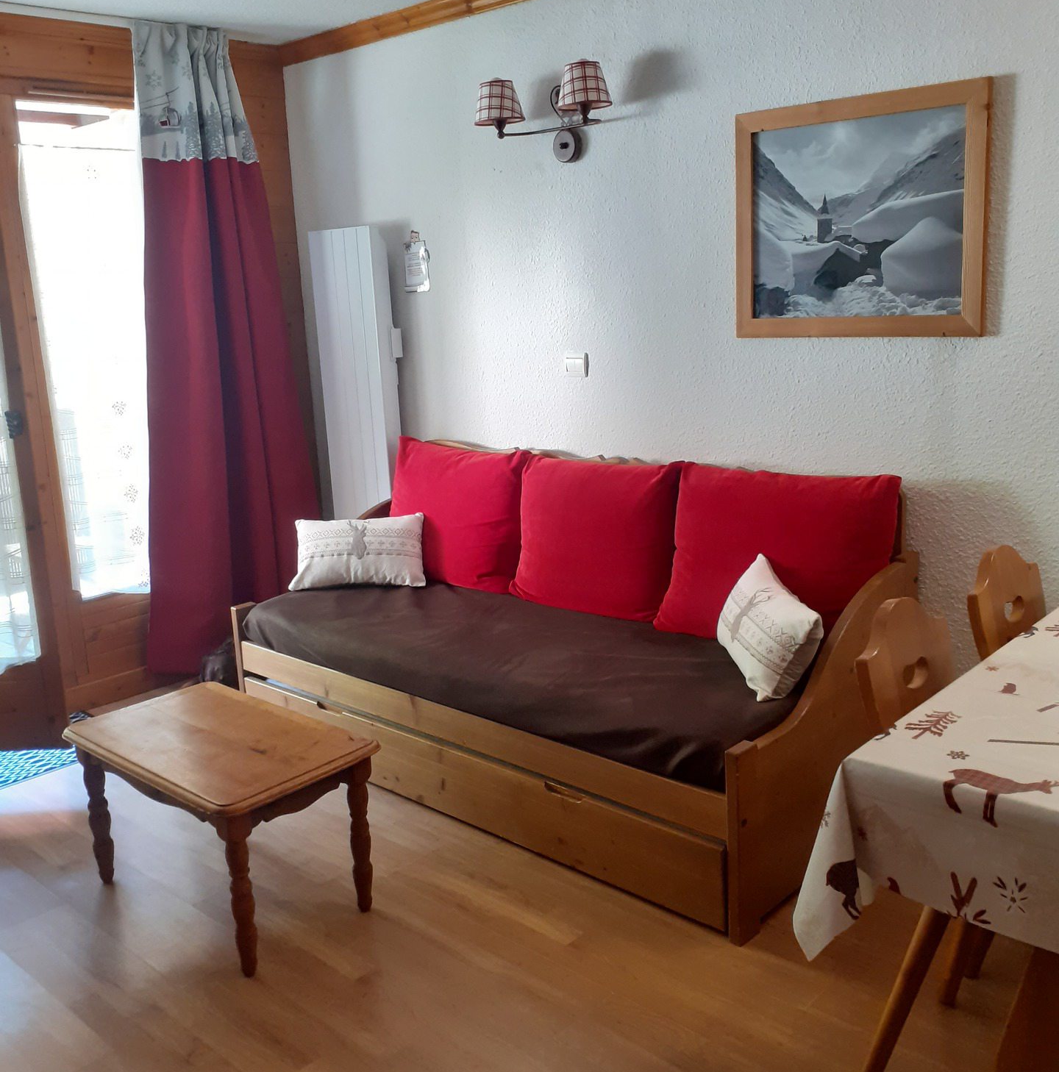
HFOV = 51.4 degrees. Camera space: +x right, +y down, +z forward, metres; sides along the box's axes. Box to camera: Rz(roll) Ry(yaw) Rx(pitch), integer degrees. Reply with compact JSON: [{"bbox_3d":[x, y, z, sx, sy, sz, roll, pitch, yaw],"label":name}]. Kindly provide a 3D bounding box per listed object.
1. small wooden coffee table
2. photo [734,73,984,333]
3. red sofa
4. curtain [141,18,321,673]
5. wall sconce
[{"bbox_3d":[-0.780,0.721,2.836,0.753,0.442,0.446,9,18,41],"label":"small wooden coffee table"},{"bbox_3d":[0.875,-0.852,2.970,0.710,0.619,0.023,9,18,41],"label":"photo"},{"bbox_3d":[0.039,0.281,3.428,1.989,0.924,0.944,9,18,41],"label":"red sofa"},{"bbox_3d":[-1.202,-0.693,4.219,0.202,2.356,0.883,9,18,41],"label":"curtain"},{"bbox_3d":[0.062,-1.318,3.461,0.511,0.271,0.205,9,18,41],"label":"wall sconce"}]

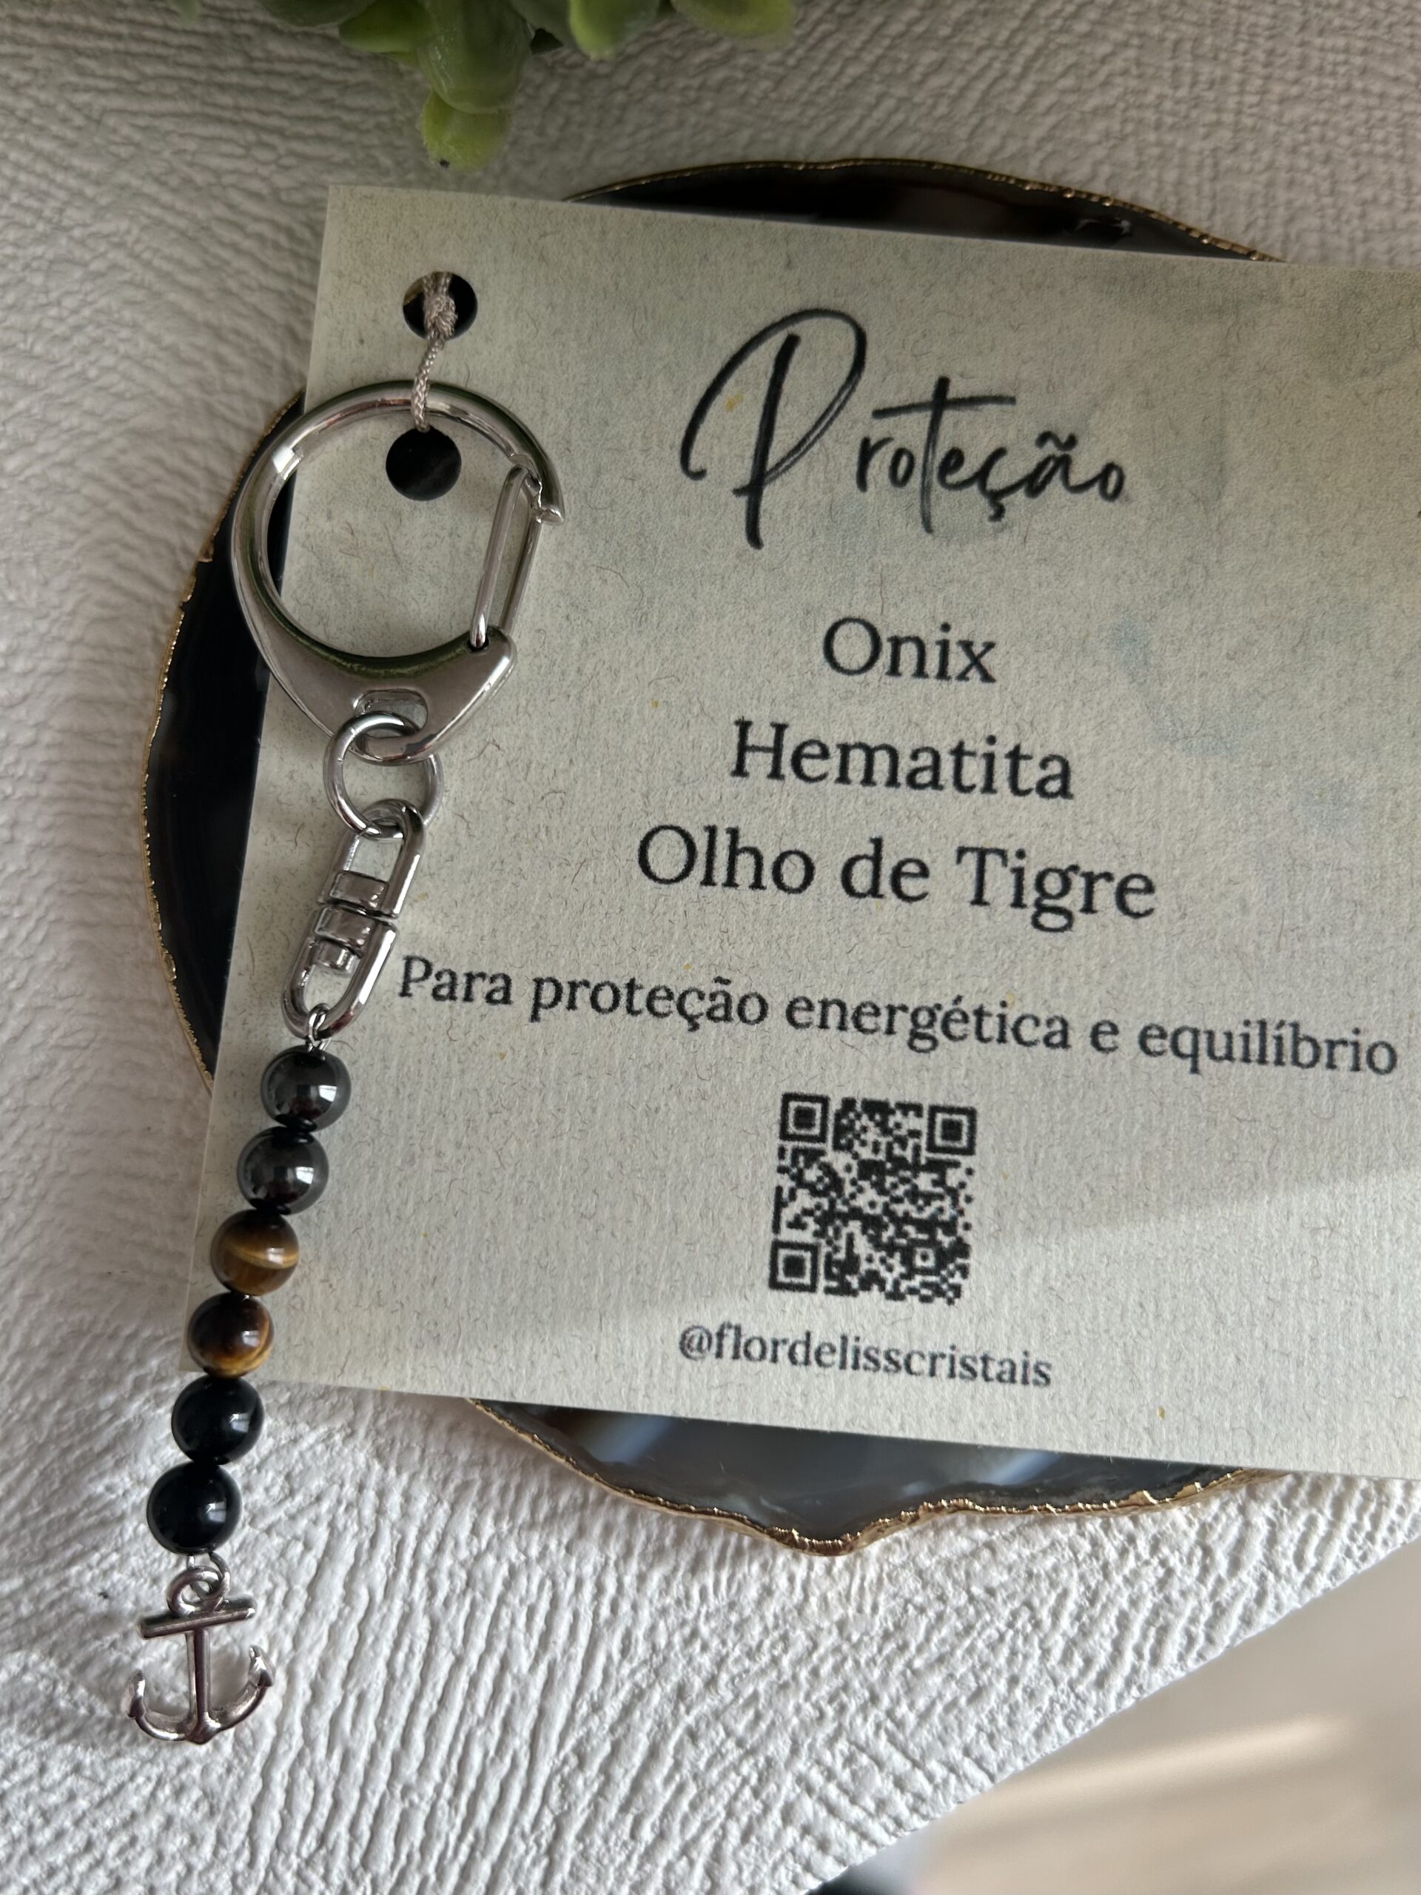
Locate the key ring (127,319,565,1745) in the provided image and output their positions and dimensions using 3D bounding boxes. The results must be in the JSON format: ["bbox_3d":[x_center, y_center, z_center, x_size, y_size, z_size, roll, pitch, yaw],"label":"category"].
[{"bbox_3d":[-0.036,0.004,0.125,0.029,0.011,0.123,10,83,1],"label":"key ring"}]

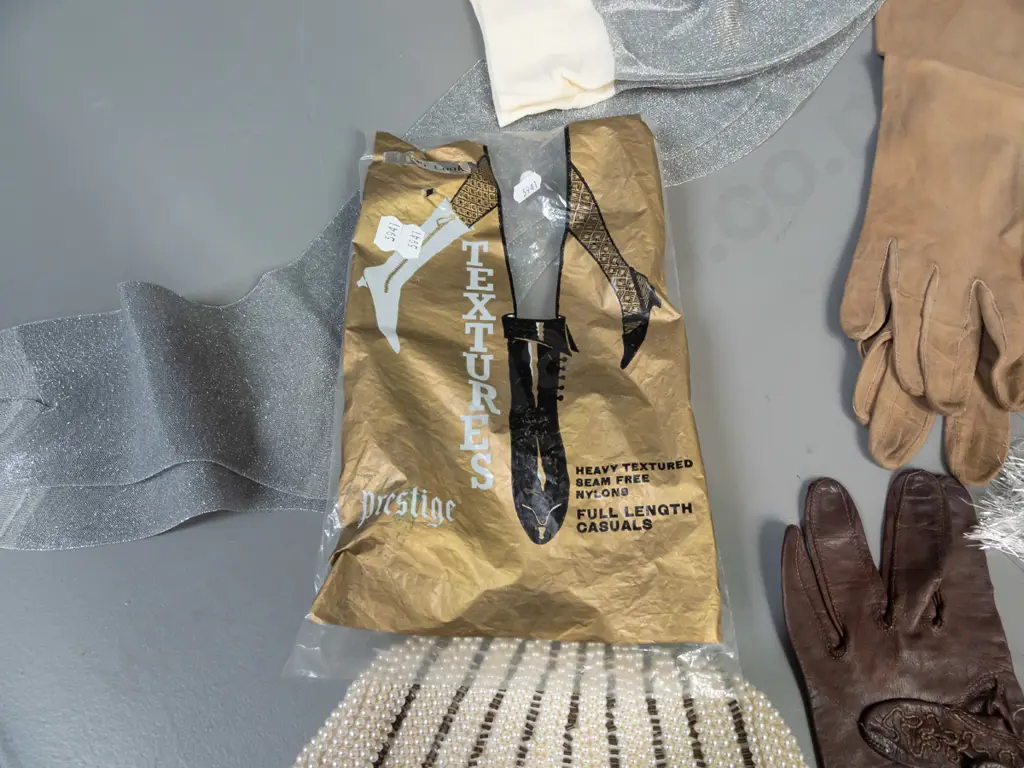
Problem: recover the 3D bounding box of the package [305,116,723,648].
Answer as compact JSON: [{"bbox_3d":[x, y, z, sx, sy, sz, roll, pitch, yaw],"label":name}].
[{"bbox_3d":[0.001,-0.025,0.372,0.177,0.025,0.294,-1,66,2],"label":"package"}]

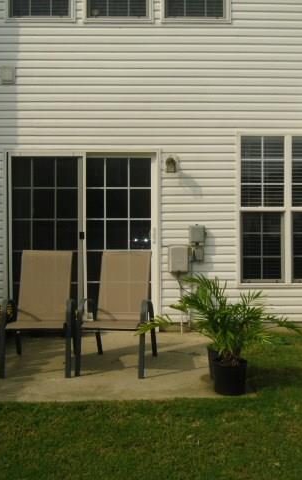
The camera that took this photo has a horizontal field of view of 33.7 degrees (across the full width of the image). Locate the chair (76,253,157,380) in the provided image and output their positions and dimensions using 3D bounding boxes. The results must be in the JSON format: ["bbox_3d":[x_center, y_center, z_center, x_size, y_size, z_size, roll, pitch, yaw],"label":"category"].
[{"bbox_3d":[-0.280,0.610,4.460,0.590,1.020,0.800,0,-1,7],"label":"chair"}]

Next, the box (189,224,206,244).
[{"bbox_3d":[0.552,-0.065,5.931,0.190,0.226,0.100,0,-1,-1],"label":"box"}]

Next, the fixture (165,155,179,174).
[{"bbox_3d":[0.256,-0.889,5.885,0.165,0.238,0.190,0,-1,-1],"label":"fixture"}]

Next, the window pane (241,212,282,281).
[{"bbox_3d":[1.345,0.079,6.050,0.490,0.830,0.040,0,-1,-1],"label":"window pane"}]

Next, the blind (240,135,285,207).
[{"bbox_3d":[1.358,-0.834,6.063,0.526,0.862,0.050,0,-1,-1],"label":"blind"}]

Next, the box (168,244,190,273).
[{"bbox_3d":[0.328,0.219,5.914,0.252,0.332,0.120,0,-1,-1],"label":"box"}]

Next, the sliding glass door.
[{"bbox_3d":[-0.830,0.000,6.040,1.790,2.100,0.110,0,-1,-1],"label":"sliding glass door"}]

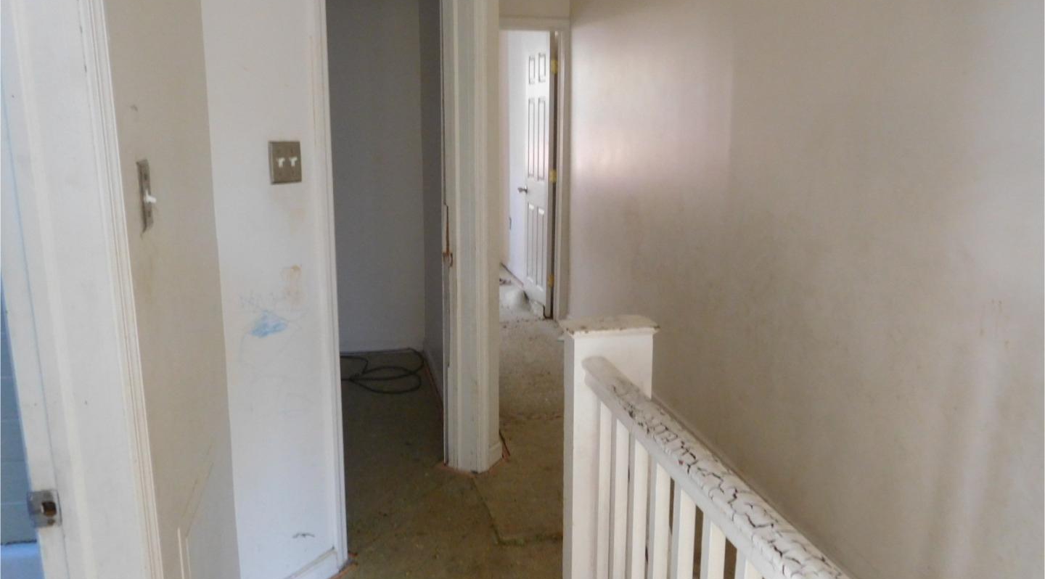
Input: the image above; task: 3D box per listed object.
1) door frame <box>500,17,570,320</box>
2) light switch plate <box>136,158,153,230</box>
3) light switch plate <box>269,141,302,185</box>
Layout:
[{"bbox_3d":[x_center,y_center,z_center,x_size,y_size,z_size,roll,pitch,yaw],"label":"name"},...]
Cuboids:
[{"bbox_3d":[-0.092,-0.819,5.478,0.800,2.100,0.120,-2,13,-13],"label":"door frame"},{"bbox_3d":[-0.636,-0.161,1.276,0.008,0.115,0.071,-2,13,-13],"label":"light switch plate"},{"bbox_3d":[-0.666,-0.358,2.118,0.008,0.115,0.115,8,15,31],"label":"light switch plate"}]

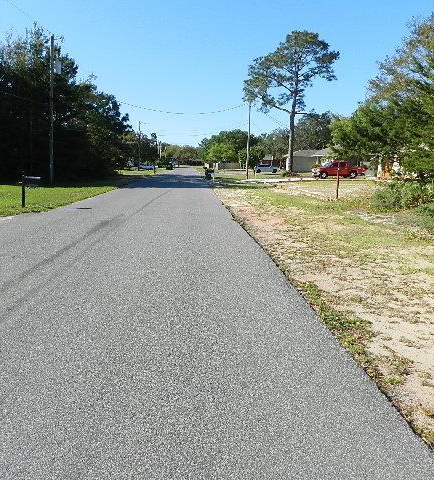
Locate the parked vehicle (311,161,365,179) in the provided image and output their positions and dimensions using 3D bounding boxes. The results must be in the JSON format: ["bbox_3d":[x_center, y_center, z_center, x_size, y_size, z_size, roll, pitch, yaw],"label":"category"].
[{"bbox_3d":[12.923,-7.470,45.141,5.250,1.780,1.870,1,10,-4],"label":"parked vehicle"}]

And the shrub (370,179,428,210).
[{"bbox_3d":[6.984,-1.760,16.111,2.000,1.000,1.800,1,10,-4],"label":"shrub"}]

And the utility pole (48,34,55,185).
[{"bbox_3d":[-11.605,-9.036,30.070,0.320,10.290,0.320,3,10,-4],"label":"utility pole"}]

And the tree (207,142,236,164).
[{"bbox_3d":[1.301,-22.727,114.374,7.600,7.000,7.400,1,10,-4],"label":"tree"}]

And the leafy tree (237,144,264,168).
[{"bbox_3d":[7.662,-18.501,94.508,5.600,5.500,5.500,1,10,-4],"label":"leafy tree"}]

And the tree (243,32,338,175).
[{"bbox_3d":[9.067,-16.802,53.463,11.900,17.200,11.500,1,10,-4],"label":"tree"}]

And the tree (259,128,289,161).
[{"bbox_3d":[15.012,-23.881,111.035,8.500,10.800,8.500,1,10,-4],"label":"tree"}]

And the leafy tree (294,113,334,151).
[{"bbox_3d":[21.023,-20.939,90.927,10.000,12.000,10.000,1,10,-4],"label":"leafy tree"}]

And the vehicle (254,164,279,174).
[{"bbox_3d":[8.690,-12.295,72.850,4.500,1.680,1.820,1,10,-4],"label":"vehicle"}]

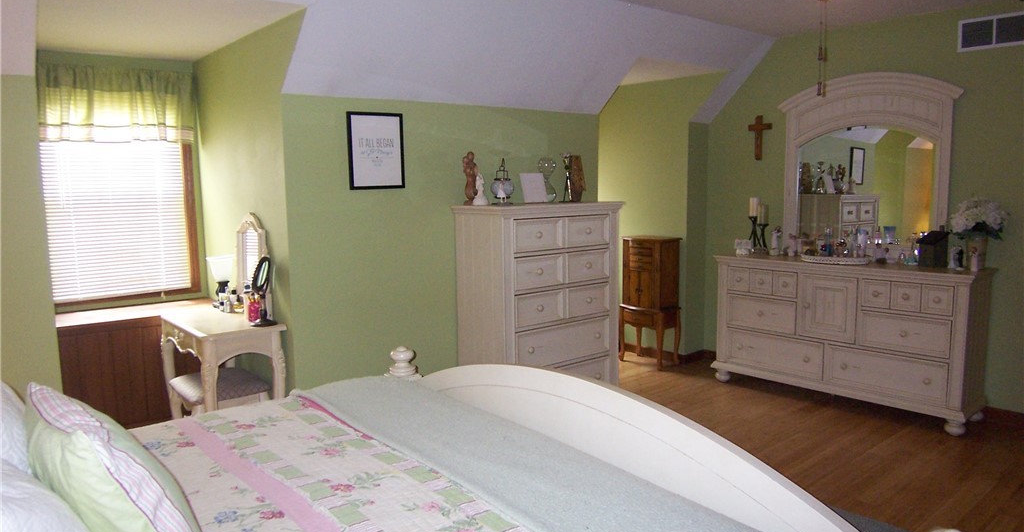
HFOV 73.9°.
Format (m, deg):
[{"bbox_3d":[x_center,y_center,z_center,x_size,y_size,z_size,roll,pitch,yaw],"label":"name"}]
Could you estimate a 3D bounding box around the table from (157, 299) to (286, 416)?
[{"bbox_3d":[-1.560,0.680,3.712,0.405,0.776,0.770,-6,8,-40],"label":"table"}]

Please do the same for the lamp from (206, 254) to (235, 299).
[{"bbox_3d":[-1.706,0.110,3.991,0.158,0.300,0.158,-6,8,-40],"label":"lamp"}]

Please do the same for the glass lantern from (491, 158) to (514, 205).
[{"bbox_3d":[-0.058,-0.497,4.050,0.137,0.269,0.133,-1,7,0],"label":"glass lantern"}]

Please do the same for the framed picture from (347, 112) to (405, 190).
[{"bbox_3d":[-0.720,-0.615,3.651,0.335,0.406,0.021,-7,8,-39],"label":"framed picture"}]

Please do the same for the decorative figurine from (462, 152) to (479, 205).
[{"bbox_3d":[-0.241,-0.514,3.944,0.088,0.315,0.080,-6,8,-40],"label":"decorative figurine"}]

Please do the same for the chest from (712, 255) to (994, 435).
[{"bbox_3d":[2.201,0.439,4.556,0.475,0.930,1.675,-7,8,-39],"label":"chest"}]

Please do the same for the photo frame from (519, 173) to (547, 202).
[{"bbox_3d":[0.131,-0.475,4.201,0.180,0.187,0.027,-6,-4,-42],"label":"photo frame"}]

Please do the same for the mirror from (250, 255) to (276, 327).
[{"bbox_3d":[-1.284,0.127,3.531,0.140,0.355,0.155,-6,8,-40],"label":"mirror"}]

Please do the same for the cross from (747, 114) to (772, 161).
[{"bbox_3d":[1.885,-0.974,5.182,0.021,0.339,0.198,-7,8,-39],"label":"cross"}]

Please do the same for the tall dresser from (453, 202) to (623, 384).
[{"bbox_3d":[0.187,0.306,4.219,0.975,1.370,0.480,-6,8,-38],"label":"tall dresser"}]

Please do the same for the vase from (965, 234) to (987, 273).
[{"bbox_3d":[2.743,-0.078,4.000,0.105,0.210,0.105,-6,8,-40],"label":"vase"}]

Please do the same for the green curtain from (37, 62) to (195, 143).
[{"bbox_3d":[-2.298,-0.935,3.974,0.841,0.423,0.100,-6,8,-40],"label":"green curtain"}]

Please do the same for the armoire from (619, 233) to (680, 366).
[{"bbox_3d":[1.139,0.292,5.615,0.290,1.035,0.445,-7,8,-39],"label":"armoire"}]

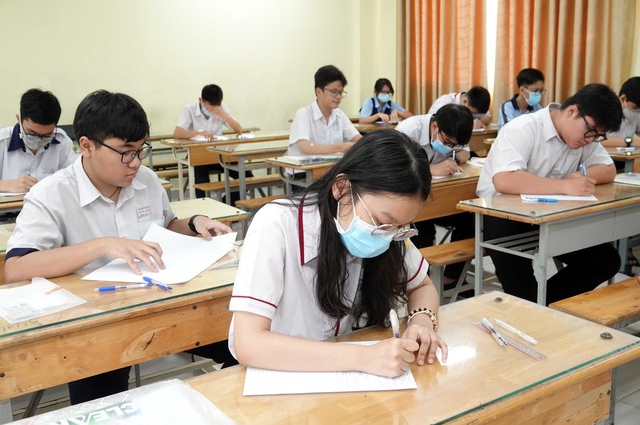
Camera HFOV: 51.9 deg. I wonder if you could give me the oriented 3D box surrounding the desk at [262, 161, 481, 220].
[{"bbox_3d":[0.307,-0.011,4.365,1.200,0.755,0.440,-9,14,-31],"label":"desk"}]

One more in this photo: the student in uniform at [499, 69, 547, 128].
[{"bbox_3d":[1.577,-0.475,5.106,0.520,1.270,0.600,-9,14,-31],"label":"student in uniform"}]

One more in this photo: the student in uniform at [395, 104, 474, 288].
[{"bbox_3d":[0.677,-0.084,3.808,0.560,1.100,0.640,-9,14,-31],"label":"student in uniform"}]

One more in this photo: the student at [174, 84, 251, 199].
[{"bbox_3d":[-1.012,-0.575,6.130,0.620,1.230,0.620,-9,14,-31],"label":"student"}]

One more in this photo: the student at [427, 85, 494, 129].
[{"bbox_3d":[1.321,-0.613,6.152,0.580,1.130,0.650,-9,14,-31],"label":"student"}]

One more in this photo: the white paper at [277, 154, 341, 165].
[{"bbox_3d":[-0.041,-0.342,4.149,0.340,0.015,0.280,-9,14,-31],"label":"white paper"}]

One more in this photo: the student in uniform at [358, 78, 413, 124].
[{"bbox_3d":[0.724,-0.805,6.977,0.570,1.210,0.620,-9,14,-31],"label":"student in uniform"}]

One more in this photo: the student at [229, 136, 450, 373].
[{"bbox_3d":[0.007,0.393,1.491,0.540,1.160,0.600,-9,14,-31],"label":"student"}]

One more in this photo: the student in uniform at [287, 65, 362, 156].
[{"bbox_3d":[0.071,-0.323,4.491,0.540,1.330,0.620,-9,14,-31],"label":"student in uniform"}]

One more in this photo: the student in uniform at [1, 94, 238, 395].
[{"bbox_3d":[-0.626,0.245,2.089,0.660,1.250,0.600,-9,14,-31],"label":"student in uniform"}]

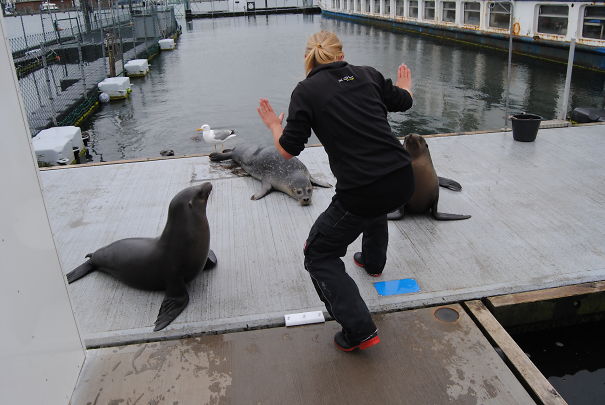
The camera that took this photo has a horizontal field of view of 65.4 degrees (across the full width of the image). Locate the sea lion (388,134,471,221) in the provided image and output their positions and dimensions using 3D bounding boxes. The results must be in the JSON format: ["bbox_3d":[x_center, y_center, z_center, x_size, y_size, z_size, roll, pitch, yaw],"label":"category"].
[{"bbox_3d":[0.980,-0.321,3.809,0.738,0.676,0.840,3,25,11],"label":"sea lion"}]

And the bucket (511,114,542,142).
[{"bbox_3d":[2.527,-0.826,5.323,0.318,0.246,0.318,-1,25,1],"label":"bucket"}]

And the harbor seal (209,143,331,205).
[{"bbox_3d":[-0.403,-0.386,4.464,0.676,0.338,1.537,-20,30,-34],"label":"harbor seal"}]

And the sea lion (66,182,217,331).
[{"bbox_3d":[-1.005,0.210,2.749,1.025,0.707,0.666,5,25,14],"label":"sea lion"}]

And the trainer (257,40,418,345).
[{"bbox_3d":[0.258,-0.111,2.515,0.769,1.506,0.820,-16,28,-29],"label":"trainer"}]

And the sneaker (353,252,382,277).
[{"bbox_3d":[0.409,0.376,2.996,0.102,0.118,0.261,-22,31,-37],"label":"sneaker"}]

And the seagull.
[{"bbox_3d":[-0.937,-0.703,5.144,0.461,0.359,0.154,-9,26,-16],"label":"seagull"}]

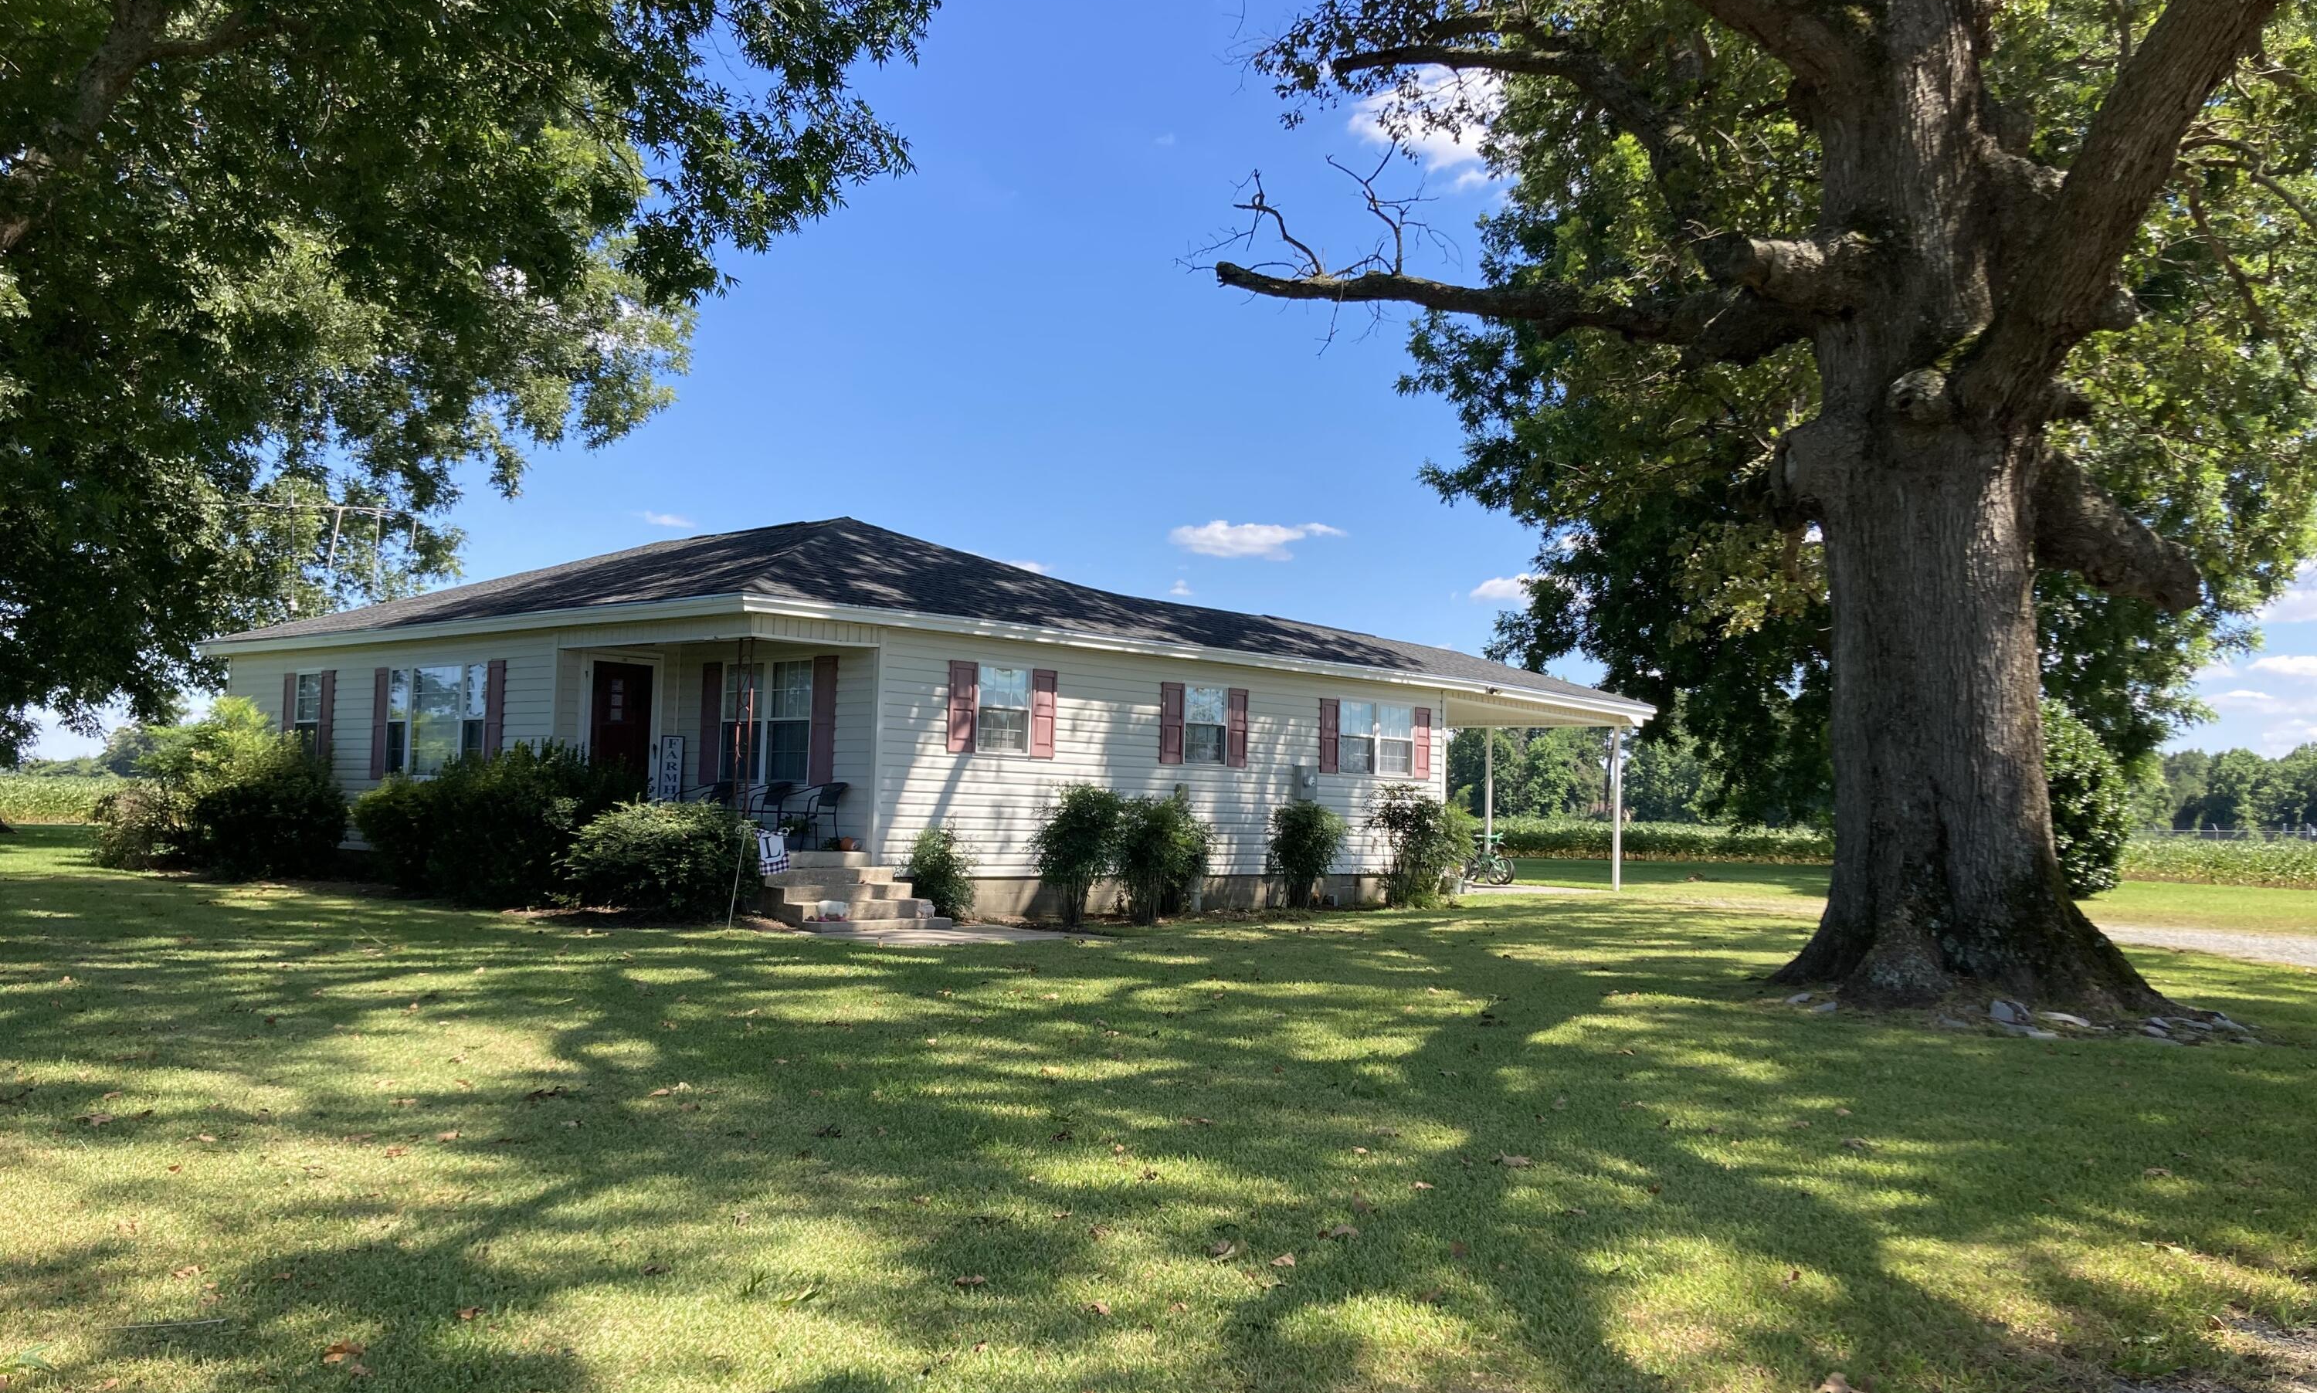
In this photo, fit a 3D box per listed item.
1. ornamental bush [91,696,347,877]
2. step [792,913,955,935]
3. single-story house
[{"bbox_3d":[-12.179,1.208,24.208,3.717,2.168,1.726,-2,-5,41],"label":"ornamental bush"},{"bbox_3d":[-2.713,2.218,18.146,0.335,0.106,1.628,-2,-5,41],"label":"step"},{"bbox_3d":[-2.369,0.222,29.189,12.302,5.575,19.231,-2,-5,41],"label":"single-story house"}]

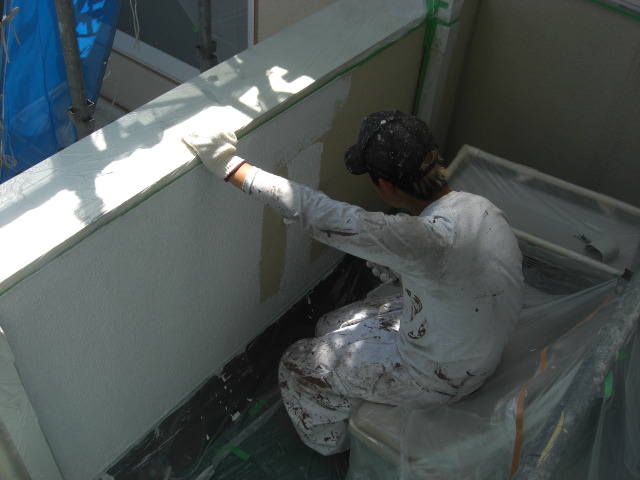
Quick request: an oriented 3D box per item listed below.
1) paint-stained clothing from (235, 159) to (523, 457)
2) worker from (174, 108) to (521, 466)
[{"bbox_3d":[0.187,0.218,2.028,0.780,0.840,0.540,9,44,5],"label":"paint-stained clothing"},{"bbox_3d":[0.104,0.149,1.999,0.960,1.050,0.560,9,44,5],"label":"worker"}]

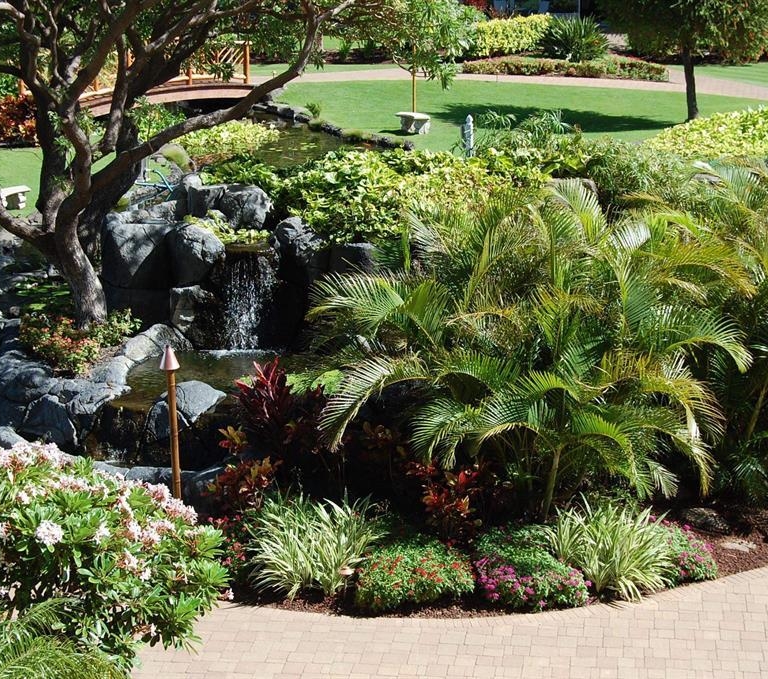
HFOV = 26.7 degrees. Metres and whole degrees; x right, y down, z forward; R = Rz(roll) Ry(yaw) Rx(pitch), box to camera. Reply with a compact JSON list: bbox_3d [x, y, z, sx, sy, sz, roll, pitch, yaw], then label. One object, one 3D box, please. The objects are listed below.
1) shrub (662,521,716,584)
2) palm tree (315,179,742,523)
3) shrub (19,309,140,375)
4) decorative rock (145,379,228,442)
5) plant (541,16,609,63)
[{"bbox_3d":[3.120,2.170,16.720,0.680,0.480,0.720,4,20,11],"label":"shrub"},{"bbox_3d":[1.600,0.100,17.800,4.800,3.600,3.900,2,19,5],"label":"palm tree"},{"bbox_3d":[-3.930,-0.050,20.850,1.550,0.560,1.250,-4,20,-11],"label":"shrub"},{"bbox_3d":[-2.563,0.917,20.900,1.040,0.550,0.750,-1,20,0],"label":"decorative rock"},{"bbox_3d":[5.240,-8.250,44.500,1.900,1.300,1.800,2,19,6],"label":"plant"}]

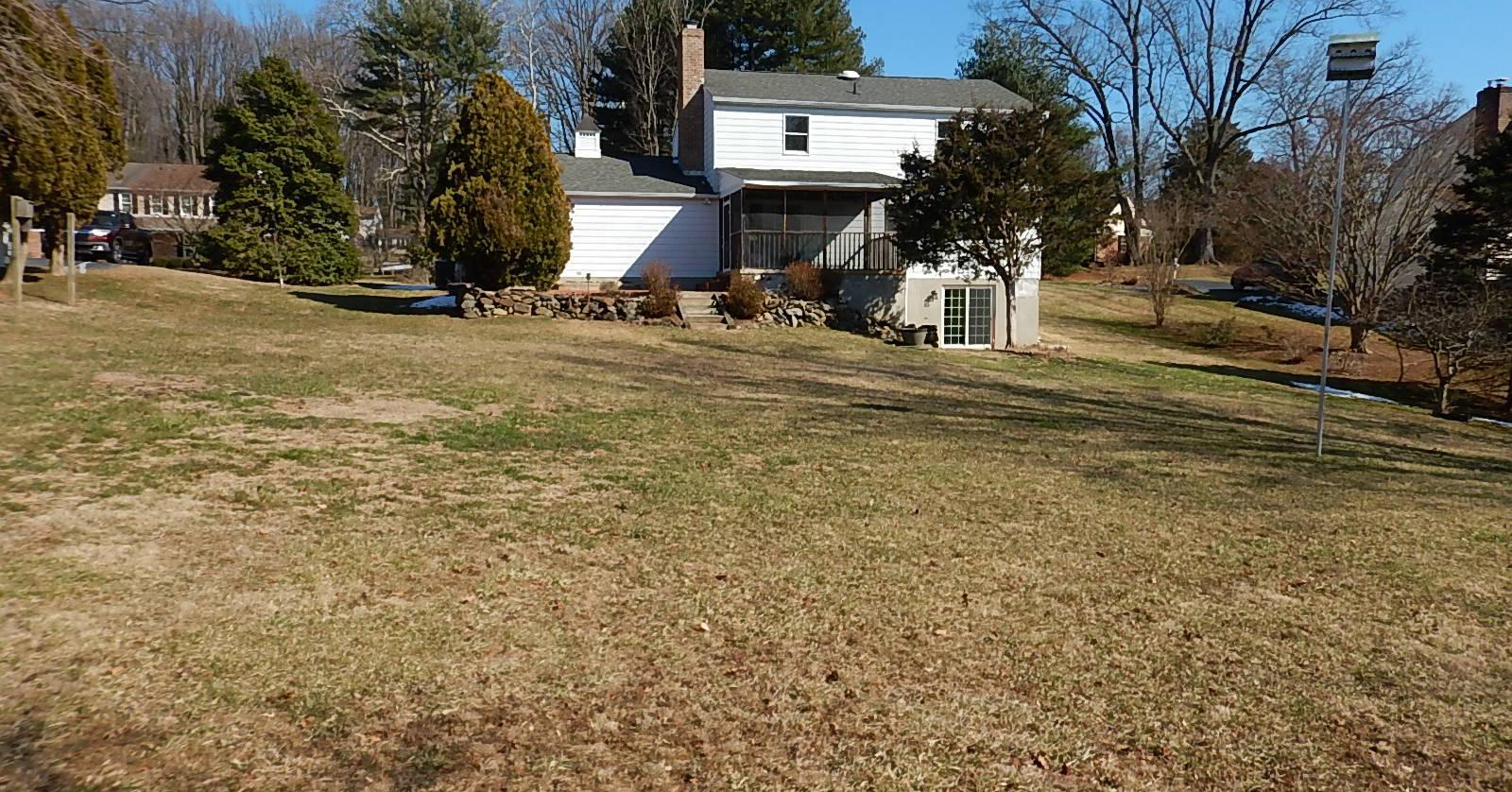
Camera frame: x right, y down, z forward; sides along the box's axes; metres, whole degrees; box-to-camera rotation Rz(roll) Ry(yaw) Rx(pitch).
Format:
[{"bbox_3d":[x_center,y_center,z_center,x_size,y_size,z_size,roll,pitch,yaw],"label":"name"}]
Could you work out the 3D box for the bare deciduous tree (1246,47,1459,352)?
[{"bbox_3d":[16.856,-5.503,29.627,5.267,8.504,5.267,3,6,29],"label":"bare deciduous tree"}]

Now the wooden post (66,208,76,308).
[{"bbox_3d":[-10.562,-2.111,16.176,0.107,1.429,0.110,-3,6,-33],"label":"wooden post"}]

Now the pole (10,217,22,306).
[{"bbox_3d":[-11.420,-2.094,16.178,0.119,1.393,0.110,-4,6,-35],"label":"pole"}]

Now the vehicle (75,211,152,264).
[{"bbox_3d":[-24.826,-5.996,39.843,1.980,1.920,5.500,-2,6,-17],"label":"vehicle"}]

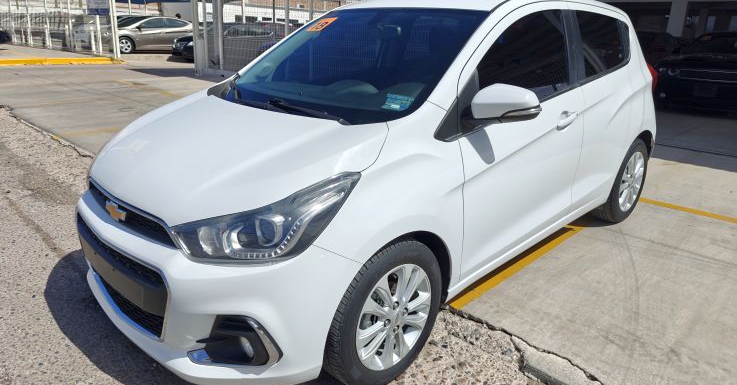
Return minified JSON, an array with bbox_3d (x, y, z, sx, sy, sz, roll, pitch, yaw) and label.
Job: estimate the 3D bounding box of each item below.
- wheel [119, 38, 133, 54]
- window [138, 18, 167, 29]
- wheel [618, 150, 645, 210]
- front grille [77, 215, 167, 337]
[{"bbox_3d":[-9.463,-5.693,19.050,0.160,0.440,0.440,17,24,39],"label":"wheel"},{"bbox_3d":[-8.665,-6.787,19.671,0.090,0.384,1.067,-3,12,44],"label":"window"},{"bbox_3d":[1.768,-0.085,3.431,0.414,0.414,0.150,-17,25,-41],"label":"wheel"},{"bbox_3d":[-0.946,0.266,1.814,0.110,0.300,0.770,-17,25,-41],"label":"front grille"}]

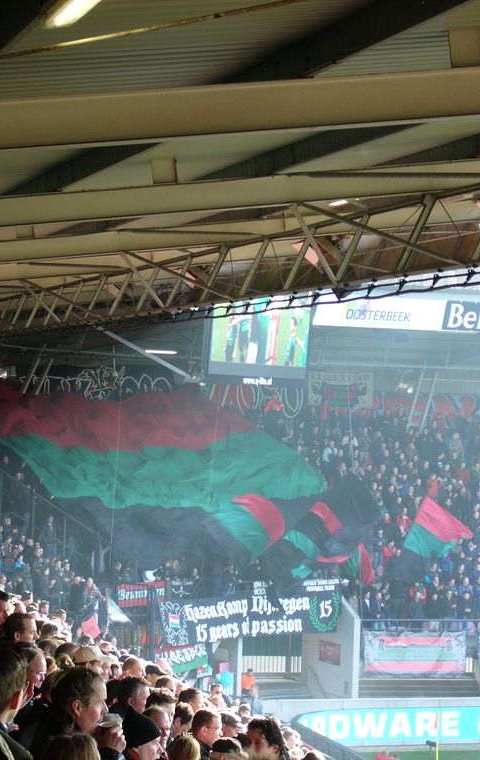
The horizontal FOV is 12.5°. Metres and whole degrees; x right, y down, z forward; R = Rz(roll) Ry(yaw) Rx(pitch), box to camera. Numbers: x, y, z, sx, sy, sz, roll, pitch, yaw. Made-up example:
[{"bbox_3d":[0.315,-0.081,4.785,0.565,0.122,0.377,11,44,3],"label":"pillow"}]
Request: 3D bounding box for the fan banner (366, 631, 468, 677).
[{"bbox_3d":[5.439,8.471,67.999,3.366,1.345,0.060,2,-1,-17],"label":"fan banner"}]

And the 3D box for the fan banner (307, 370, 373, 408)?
[{"bbox_3d":[3.686,0.366,80.350,2.488,1.300,0.050,2,-1,-17],"label":"fan banner"}]

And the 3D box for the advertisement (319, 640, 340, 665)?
[{"bbox_3d":[2.809,8.556,68.837,0.050,0.679,1.420,2,-1,-25],"label":"advertisement"}]

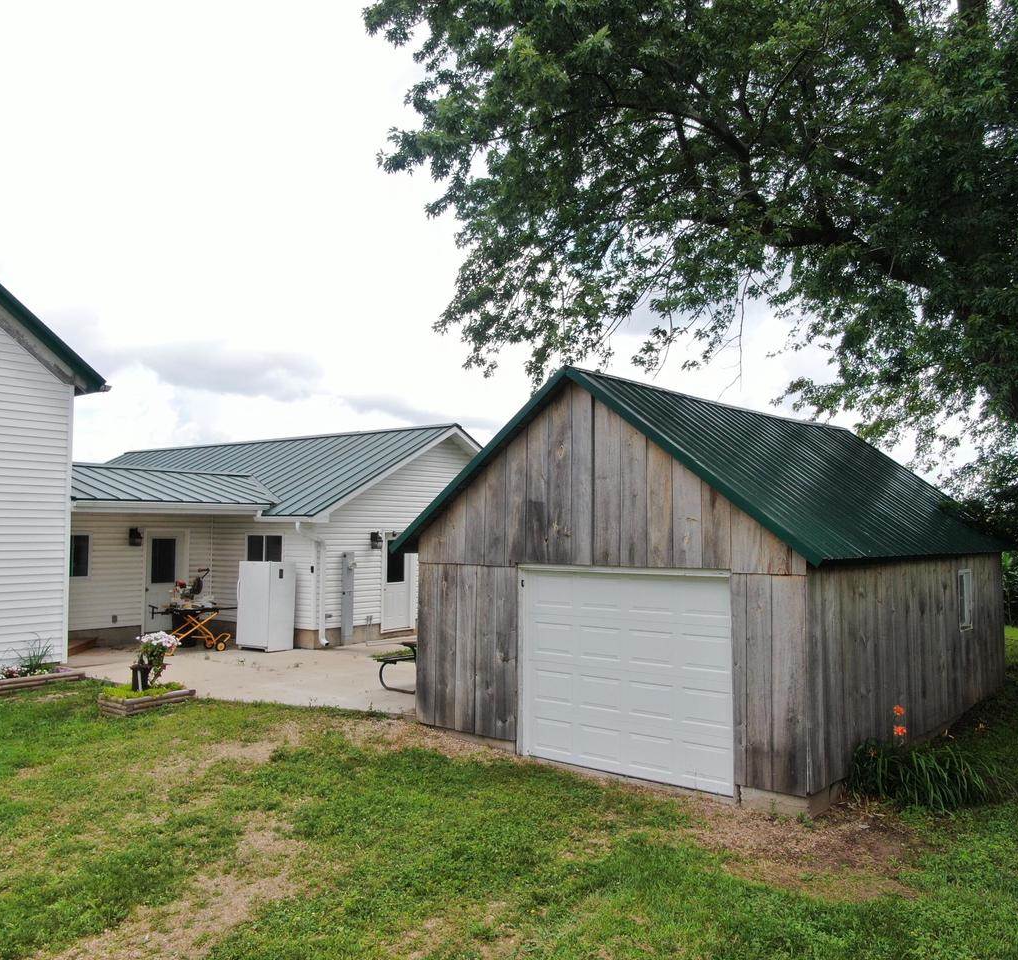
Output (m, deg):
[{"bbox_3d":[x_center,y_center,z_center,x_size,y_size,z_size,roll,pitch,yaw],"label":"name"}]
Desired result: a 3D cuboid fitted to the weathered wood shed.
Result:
[{"bbox_3d":[3.383,1.092,12.679,5.378,4.321,8.652,-3,-4,40],"label":"weathered wood shed"}]

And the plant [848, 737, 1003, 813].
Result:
[{"bbox_3d":[4.083,2.771,8.625,1.100,0.520,1.300,-3,-4,40],"label":"plant"}]

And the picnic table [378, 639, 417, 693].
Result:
[{"bbox_3d":[-0.719,2.719,13.267,1.650,0.760,1.900,-3,-4,40],"label":"picnic table"}]

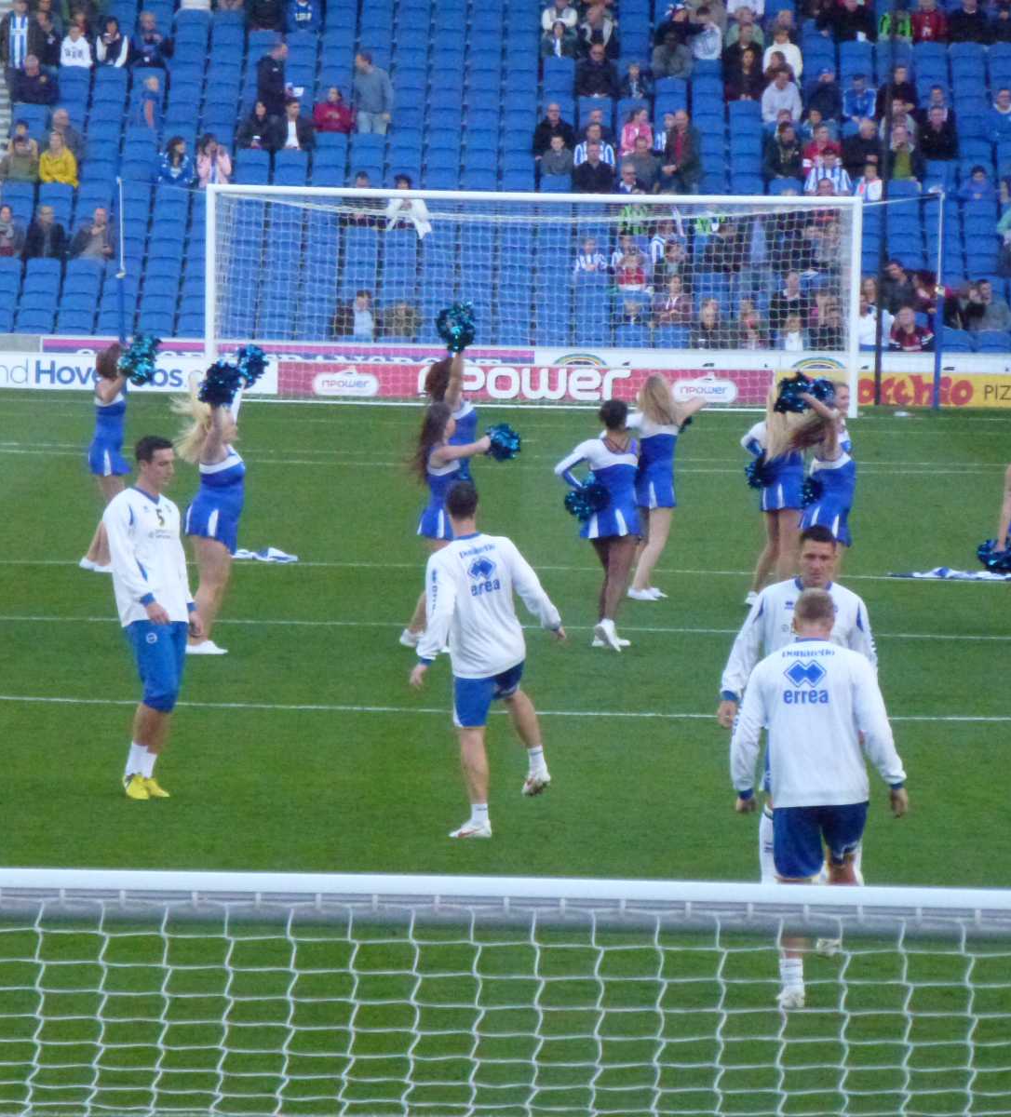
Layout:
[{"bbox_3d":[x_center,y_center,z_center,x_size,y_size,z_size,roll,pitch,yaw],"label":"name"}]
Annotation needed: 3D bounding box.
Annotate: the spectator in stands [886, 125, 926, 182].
[{"bbox_3d":[5.253,-5.069,140.742,0.520,1.250,0.720,1,3,3],"label":"spectator in stands"}]

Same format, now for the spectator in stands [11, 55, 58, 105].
[{"bbox_3d":[-6.199,-6.005,141.100,0.580,1.230,0.750,1,3,0],"label":"spectator in stands"}]

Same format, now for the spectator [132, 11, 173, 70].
[{"bbox_3d":[-4.796,-6.719,144.227,0.570,1.300,0.780,1,2,-3],"label":"spectator"}]

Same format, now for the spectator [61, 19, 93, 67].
[{"bbox_3d":[-5.729,-6.602,142.886,0.440,1.150,0.680,1,3,0],"label":"spectator"}]

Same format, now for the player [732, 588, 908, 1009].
[{"bbox_3d":[1.320,1.009,45.000,0.740,1.770,0.620,1,3,0],"label":"player"}]

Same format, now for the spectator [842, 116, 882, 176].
[{"bbox_3d":[4.658,-5.128,140.329,0.500,1.280,0.720,1,3,-9],"label":"spectator"}]

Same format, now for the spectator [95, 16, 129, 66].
[{"bbox_3d":[-5.306,-6.692,144.249,0.480,1.200,0.700,1,3,-5],"label":"spectator"}]

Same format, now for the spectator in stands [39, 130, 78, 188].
[{"bbox_3d":[-5.842,-4.986,139.967,0.500,1.200,0.800,1,3,0],"label":"spectator in stands"}]

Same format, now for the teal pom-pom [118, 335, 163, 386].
[{"bbox_3d":[-2.698,-1.463,79.000,0.320,0.370,0.320,1,3,0],"label":"teal pom-pom"}]

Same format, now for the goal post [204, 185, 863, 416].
[{"bbox_3d":[0.325,-3.017,124.796,7.540,2.550,2.050,1,3,0],"label":"goal post"}]

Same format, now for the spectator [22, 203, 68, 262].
[{"bbox_3d":[-5.919,-3.902,137.356,0.540,1.250,0.720,1,3,-5],"label":"spectator"}]

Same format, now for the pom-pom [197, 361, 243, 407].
[{"bbox_3d":[-1.809,-1.108,68.000,0.290,0.290,0.280,1,3,0],"label":"pom-pom"}]

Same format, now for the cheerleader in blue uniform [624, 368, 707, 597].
[{"bbox_3d":[1.076,-0.515,76.500,0.680,1.580,0.500,3,3,40],"label":"cheerleader in blue uniform"}]

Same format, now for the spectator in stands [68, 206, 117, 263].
[{"bbox_3d":[-5.275,-3.897,136.891,0.600,1.200,0.800,1,3,0],"label":"spectator in stands"}]

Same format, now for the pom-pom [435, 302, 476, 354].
[{"bbox_3d":[-0.358,-1.667,77.500,0.290,0.360,0.290,1,3,0],"label":"pom-pom"}]

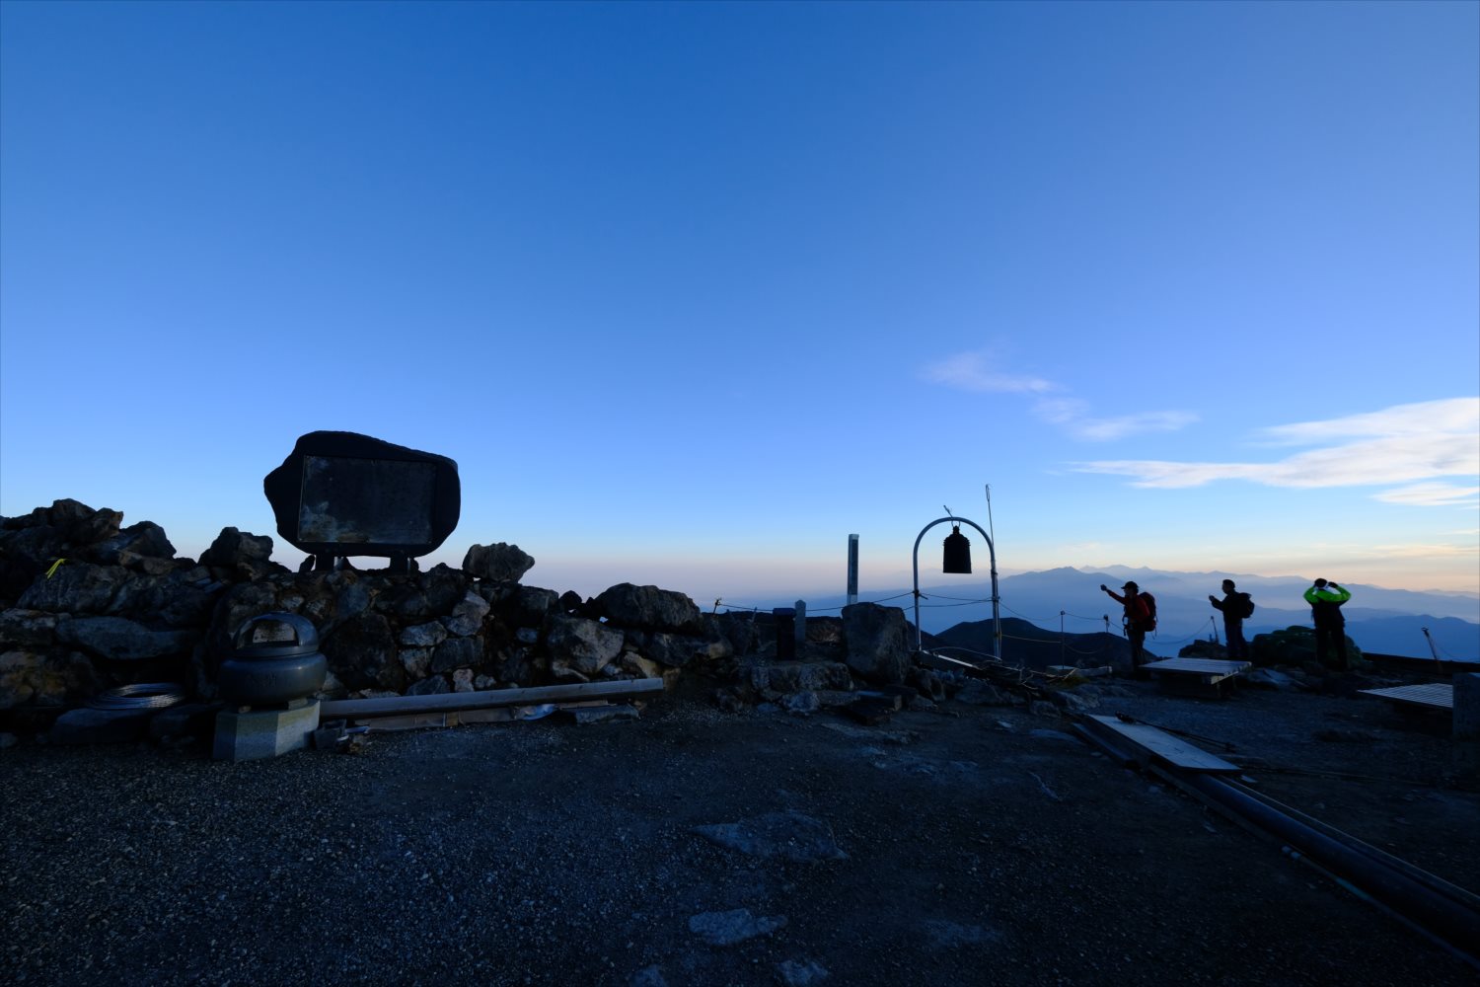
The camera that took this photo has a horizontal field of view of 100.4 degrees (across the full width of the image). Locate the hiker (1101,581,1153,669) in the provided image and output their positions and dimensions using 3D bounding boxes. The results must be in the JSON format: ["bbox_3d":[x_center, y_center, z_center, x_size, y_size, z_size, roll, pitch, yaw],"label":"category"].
[{"bbox_3d":[6.868,2.403,10.950,0.800,1.700,0.550,-2,-7,21],"label":"hiker"}]

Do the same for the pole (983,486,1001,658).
[{"bbox_3d":[4.227,1.300,10.263,0.060,2.913,0.060,-2,-6,0],"label":"pole"}]

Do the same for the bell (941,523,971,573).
[{"bbox_3d":[3.551,0.909,10.100,0.455,0.815,0.455,0,-6,0],"label":"bell"}]

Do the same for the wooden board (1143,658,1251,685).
[{"bbox_3d":[7.444,2.862,10.053,1.729,0.120,1.098,5,-8,-40],"label":"wooden board"}]

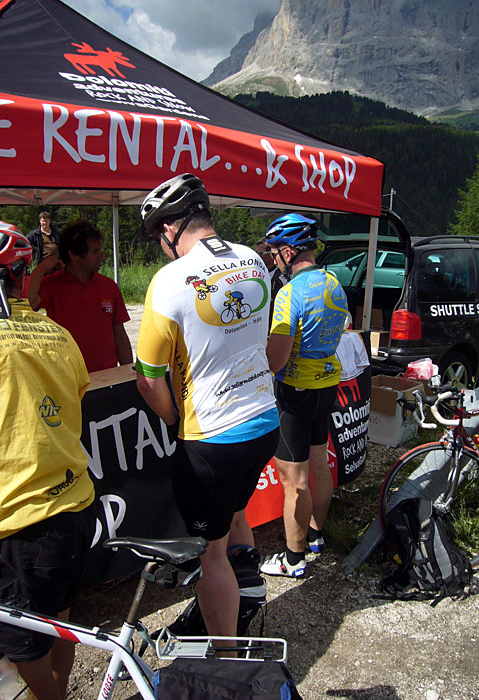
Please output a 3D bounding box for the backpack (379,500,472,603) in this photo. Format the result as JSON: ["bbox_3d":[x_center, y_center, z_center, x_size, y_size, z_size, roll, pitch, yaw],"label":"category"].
[{"bbox_3d":[0.915,0.959,2.785,0.267,0.465,0.327,-1,8,43],"label":"backpack"}]

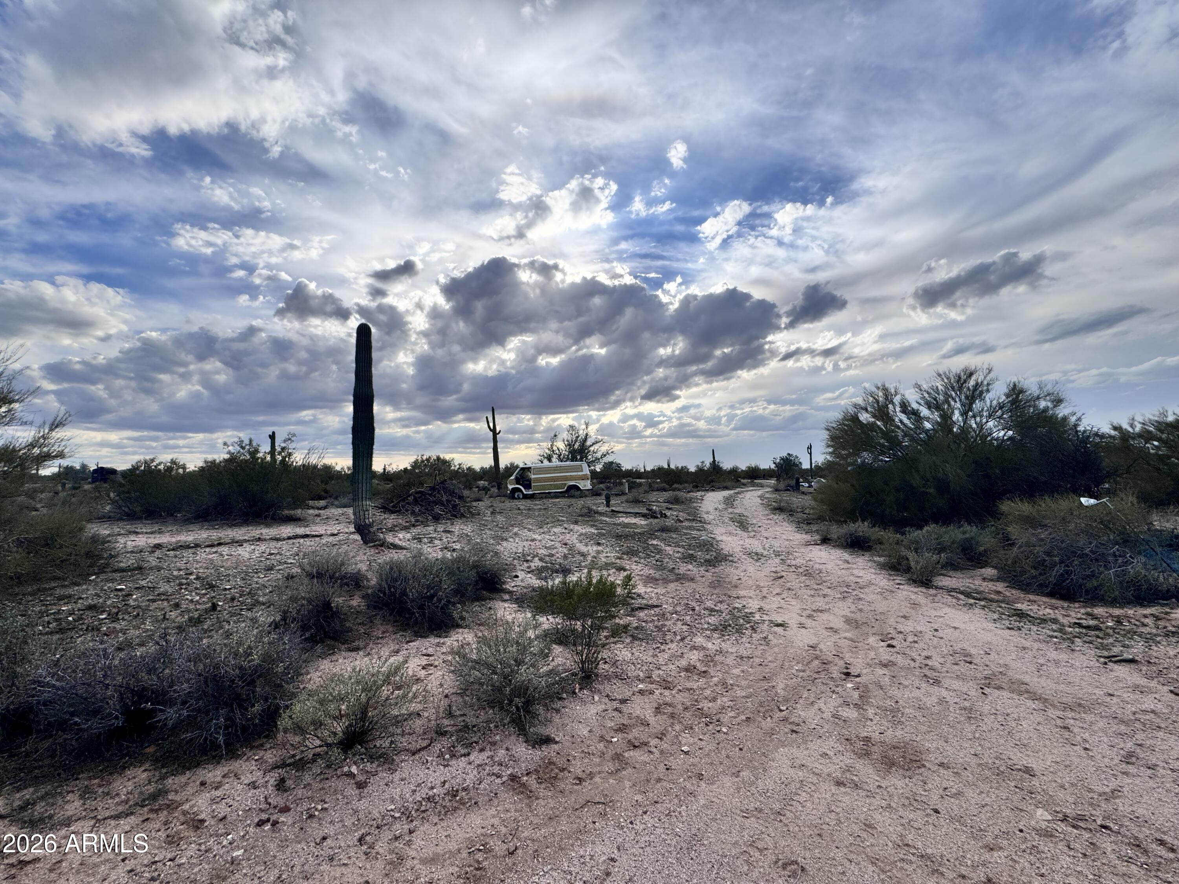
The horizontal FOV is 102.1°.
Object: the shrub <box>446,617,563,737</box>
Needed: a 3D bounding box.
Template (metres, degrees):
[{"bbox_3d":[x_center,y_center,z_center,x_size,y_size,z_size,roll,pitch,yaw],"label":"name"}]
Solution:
[{"bbox_3d":[-0.480,1.430,2.940,0.710,0.650,0.680,0,-3,0],"label":"shrub"}]

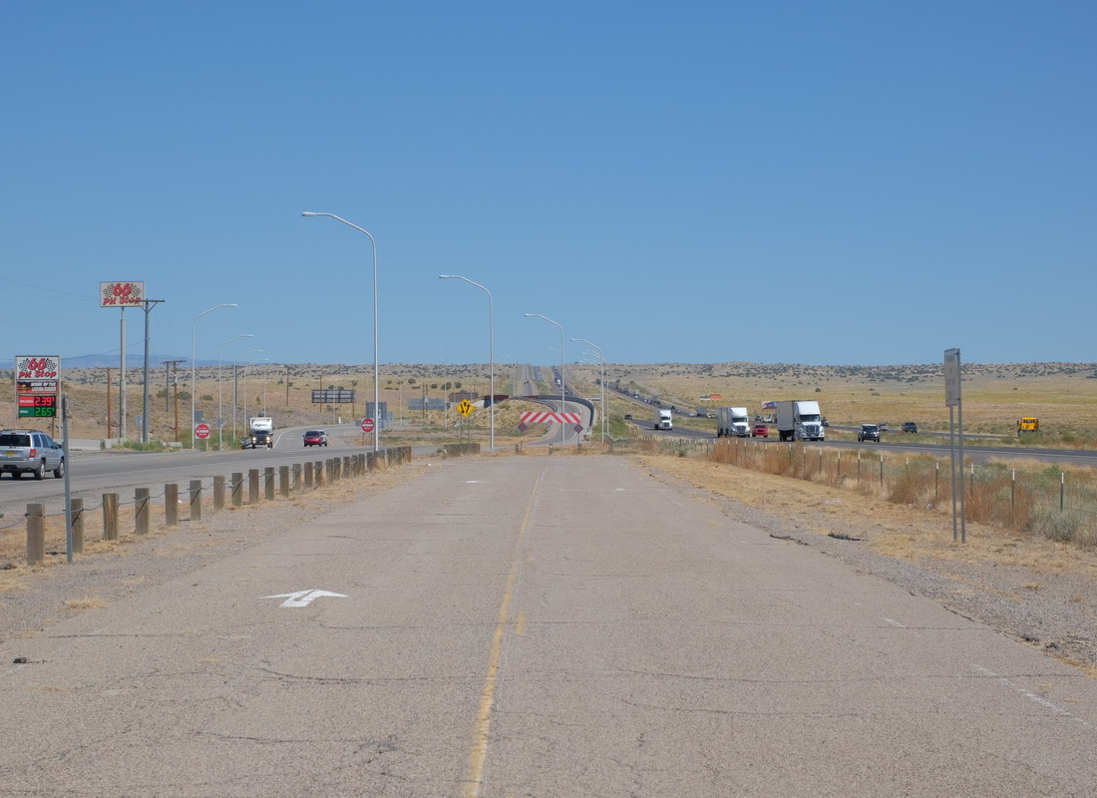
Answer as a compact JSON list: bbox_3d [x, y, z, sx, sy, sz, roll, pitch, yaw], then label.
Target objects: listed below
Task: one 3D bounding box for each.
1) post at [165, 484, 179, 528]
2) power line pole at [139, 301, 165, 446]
[{"bbox_3d":[-6.286,1.774,41.600,0.180,0.720,0.180,0,0,1],"label":"post"},{"bbox_3d":[-34.253,-2.343,213.000,3.050,12.300,0.420,0,-1,0],"label":"power line pole"}]

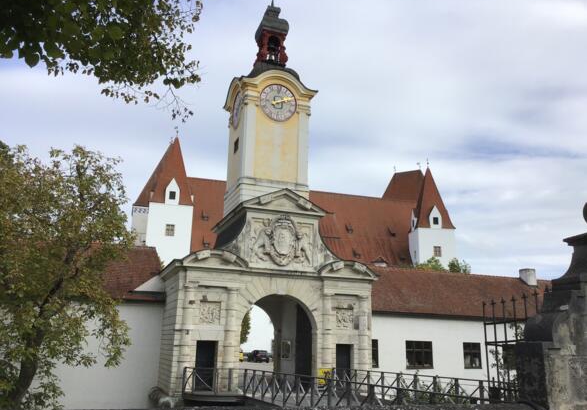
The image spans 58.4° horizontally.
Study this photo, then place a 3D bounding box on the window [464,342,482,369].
[{"bbox_3d":[11.730,9.922,34.514,1.323,1.626,0.150,6,-15,-19],"label":"window"}]

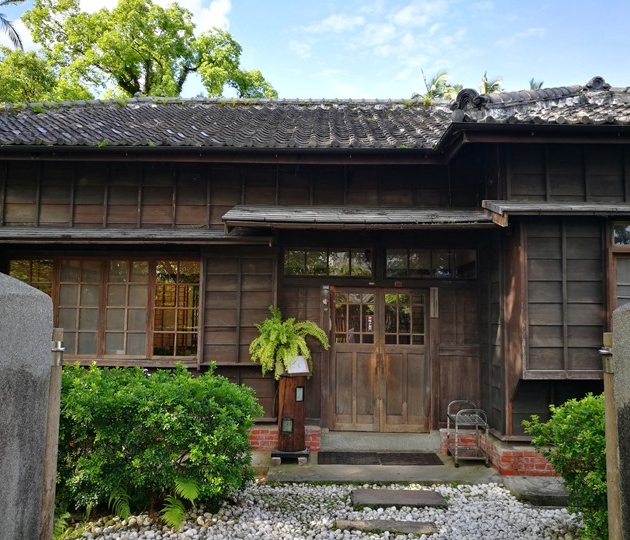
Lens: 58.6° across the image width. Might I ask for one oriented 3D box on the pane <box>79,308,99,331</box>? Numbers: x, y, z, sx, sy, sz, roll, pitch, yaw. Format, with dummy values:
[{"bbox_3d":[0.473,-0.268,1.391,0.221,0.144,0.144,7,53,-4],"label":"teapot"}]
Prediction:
[{"bbox_3d":[-2.876,0.633,7.155,0.246,0.282,0.020,1,-5,1],"label":"pane"}]

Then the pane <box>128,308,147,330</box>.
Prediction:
[{"bbox_3d":[-2.258,0.636,7.148,0.248,0.284,0.020,1,-5,1],"label":"pane"}]

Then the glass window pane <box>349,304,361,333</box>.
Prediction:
[{"bbox_3d":[0.513,0.619,7.162,0.149,0.353,0.020,1,-5,1],"label":"glass window pane"}]

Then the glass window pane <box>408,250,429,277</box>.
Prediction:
[{"bbox_3d":[1.334,-0.083,7.252,0.283,0.334,0.030,0,-4,0],"label":"glass window pane"}]

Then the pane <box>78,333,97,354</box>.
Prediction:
[{"bbox_3d":[-2.881,0.939,7.128,0.245,0.283,0.020,1,-5,1],"label":"pane"}]

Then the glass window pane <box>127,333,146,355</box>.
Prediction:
[{"bbox_3d":[-2.238,0.931,7.061,0.239,0.281,0.020,1,-5,0],"label":"glass window pane"}]

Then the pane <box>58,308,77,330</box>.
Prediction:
[{"bbox_3d":[-3.134,0.628,7.127,0.254,0.279,0.030,0,-4,0],"label":"pane"}]

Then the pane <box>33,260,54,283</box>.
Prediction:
[{"bbox_3d":[-3.455,0.020,7.129,0.257,0.283,0.020,1,-5,0],"label":"pane"}]

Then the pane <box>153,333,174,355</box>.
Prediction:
[{"bbox_3d":[-1.910,0.941,7.097,0.254,0.304,0.030,0,-4,0],"label":"pane"}]

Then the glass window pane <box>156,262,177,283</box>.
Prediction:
[{"bbox_3d":[-1.836,0.027,6.959,0.263,0.277,0.025,1,-5,0],"label":"glass window pane"}]

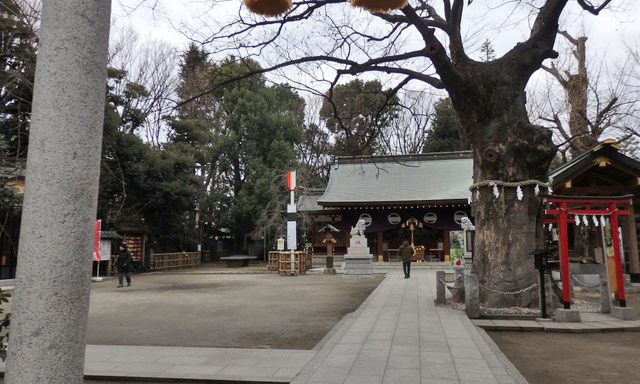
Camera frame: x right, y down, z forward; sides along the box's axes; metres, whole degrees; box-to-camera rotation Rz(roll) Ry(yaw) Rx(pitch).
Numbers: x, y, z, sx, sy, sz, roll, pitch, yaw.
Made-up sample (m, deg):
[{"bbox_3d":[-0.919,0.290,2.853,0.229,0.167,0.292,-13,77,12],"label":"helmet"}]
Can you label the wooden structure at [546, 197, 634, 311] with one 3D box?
[{"bbox_3d":[5.604,1.221,9.535,1.780,2.280,0.240,1,-6,-9],"label":"wooden structure"}]

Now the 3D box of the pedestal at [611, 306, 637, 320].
[{"bbox_3d":[6.241,2.483,9.506,0.350,0.240,0.340,1,-6,-9],"label":"pedestal"}]

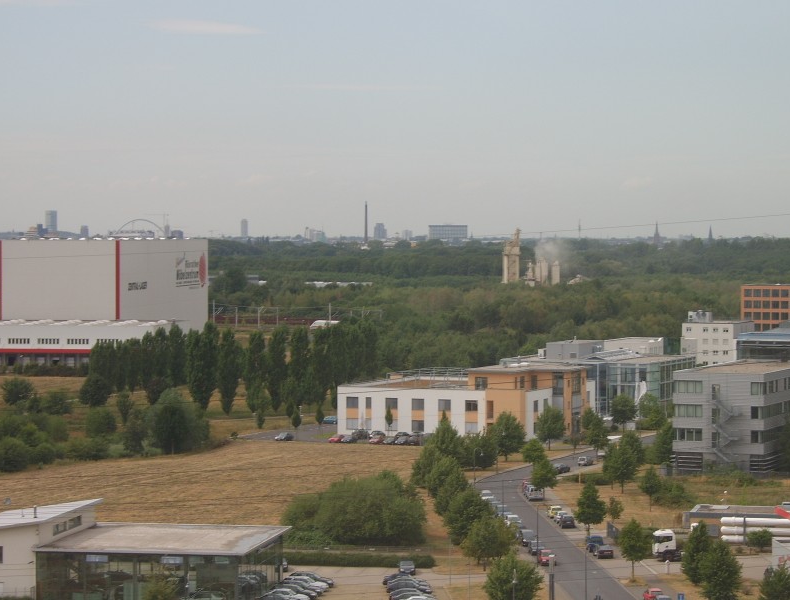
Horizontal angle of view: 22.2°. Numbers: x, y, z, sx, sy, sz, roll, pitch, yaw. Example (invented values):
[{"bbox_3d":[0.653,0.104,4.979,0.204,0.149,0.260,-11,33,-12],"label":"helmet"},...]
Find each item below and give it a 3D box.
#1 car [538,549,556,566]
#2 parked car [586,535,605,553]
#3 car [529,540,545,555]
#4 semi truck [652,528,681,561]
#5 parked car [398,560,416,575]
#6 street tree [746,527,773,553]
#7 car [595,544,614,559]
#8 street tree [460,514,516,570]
[{"bbox_3d":[17.769,30.085,235.664,1.680,1.500,3.900,0,2,-4],"label":"car"},{"bbox_3d":[23.450,28.507,235.021,1.680,1.480,4.000,0,2,-5],"label":"parked car"},{"bbox_3d":[16.412,28.579,232.979,1.730,1.470,4.250,0,2,-5],"label":"car"},{"bbox_3d":[33.754,28.885,237.821,6.000,3.750,2.500,0,2,-4],"label":"semi truck"},{"bbox_3d":[1.329,30.318,229.750,1.760,1.440,4.300,0,2,-2],"label":"parked car"},{"bbox_3d":[42.415,27.997,234.245,3.000,2.550,3.000,0,2,0],"label":"street tree"},{"bbox_3d":[23.815,28.688,230.429,1.720,1.420,4.400,0,2,-5],"label":"car"},{"bbox_3d":[10.751,27.891,231.085,6.000,6.200,6.000,0,2,0],"label":"street tree"}]

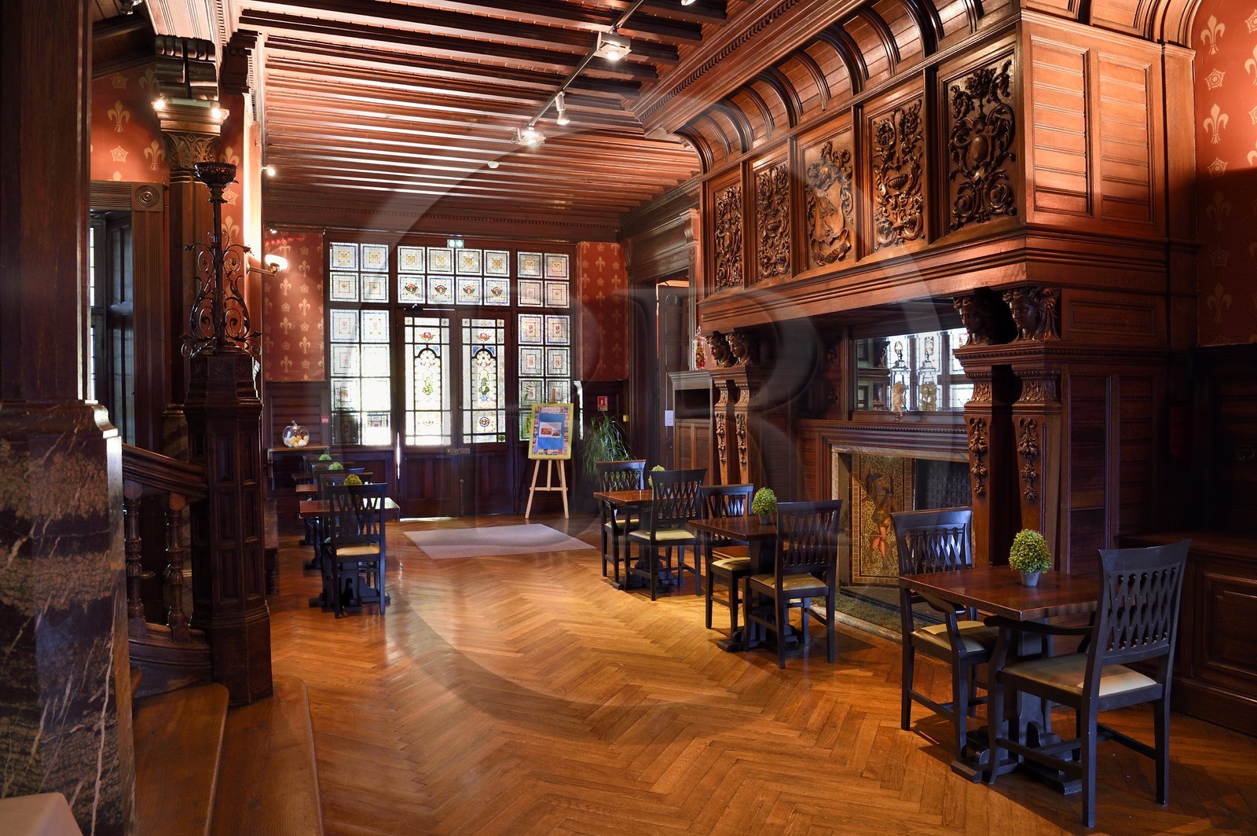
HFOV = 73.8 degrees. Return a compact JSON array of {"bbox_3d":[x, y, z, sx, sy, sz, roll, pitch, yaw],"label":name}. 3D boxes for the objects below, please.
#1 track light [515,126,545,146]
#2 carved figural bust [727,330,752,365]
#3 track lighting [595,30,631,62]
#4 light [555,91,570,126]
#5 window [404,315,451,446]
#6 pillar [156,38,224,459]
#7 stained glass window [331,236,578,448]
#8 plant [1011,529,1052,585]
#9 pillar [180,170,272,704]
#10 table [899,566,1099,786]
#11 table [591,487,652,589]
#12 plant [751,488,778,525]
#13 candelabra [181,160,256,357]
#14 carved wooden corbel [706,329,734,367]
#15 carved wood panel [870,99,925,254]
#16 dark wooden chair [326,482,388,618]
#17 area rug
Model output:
[{"bbox_3d":[-0.839,-2.422,7.199,0.220,0.170,0.210,-1,1,-23],"label":"track light"},{"bbox_3d":[0.887,-0.553,6.682,0.250,0.250,0.220,-1,1,-22],"label":"carved figural bust"},{"bbox_3d":[-0.113,-2.745,6.185,0.210,0.170,0.210,-1,1,-23],"label":"track lighting"},{"bbox_3d":[-0.585,-2.730,7.412,0.130,0.290,0.130,-1,1,0],"label":"light"},{"bbox_3d":[-2.666,-0.502,11.130,0.620,1.740,0.050,-1,1,-23],"label":"window"},{"bbox_3d":[-2.929,-0.494,5.728,0.460,3.970,0.500,-1,1,-23],"label":"pillar"},{"bbox_3d":[-2.289,-0.944,11.152,3.270,2.680,0.120,-1,1,-22],"label":"stained glass window"},{"bbox_3d":[1.697,0.584,3.535,0.178,0.235,0.178,-1,1,-23],"label":"plant"},{"bbox_3d":[-1.952,0.056,4.067,0.370,2.600,0.370,-1,1,-23],"label":"pillar"},{"bbox_3d":[1.656,1.082,3.550,0.710,0.760,0.700,-1,1,-23],"label":"table"},{"bbox_3d":[0.169,1.022,7.042,0.700,0.760,0.700,-1,1,-23],"label":"table"},{"bbox_3d":[0.854,0.543,5.281,0.175,0.240,0.175,-1,1,0],"label":"plant"},{"bbox_3d":[-1.991,-0.774,4.060,0.360,0.950,0.360,-1,1,-23],"label":"candelabra"},{"bbox_3d":[0.914,-0.642,7.947,0.250,0.350,0.210,-1,1,-23],"label":"carved wooden corbel"},{"bbox_3d":[1.573,-1.419,4.877,0.060,0.830,0.460,-1,1,-23],"label":"carved wood panel"},{"bbox_3d":[-2.017,0.949,6.207,0.470,0.945,0.530,-1,1,-22],"label":"dark wooden chair"},{"bbox_3d":[-1.505,1.349,9.348,1.680,0.015,1.920,-1,1,-25],"label":"area rug"}]

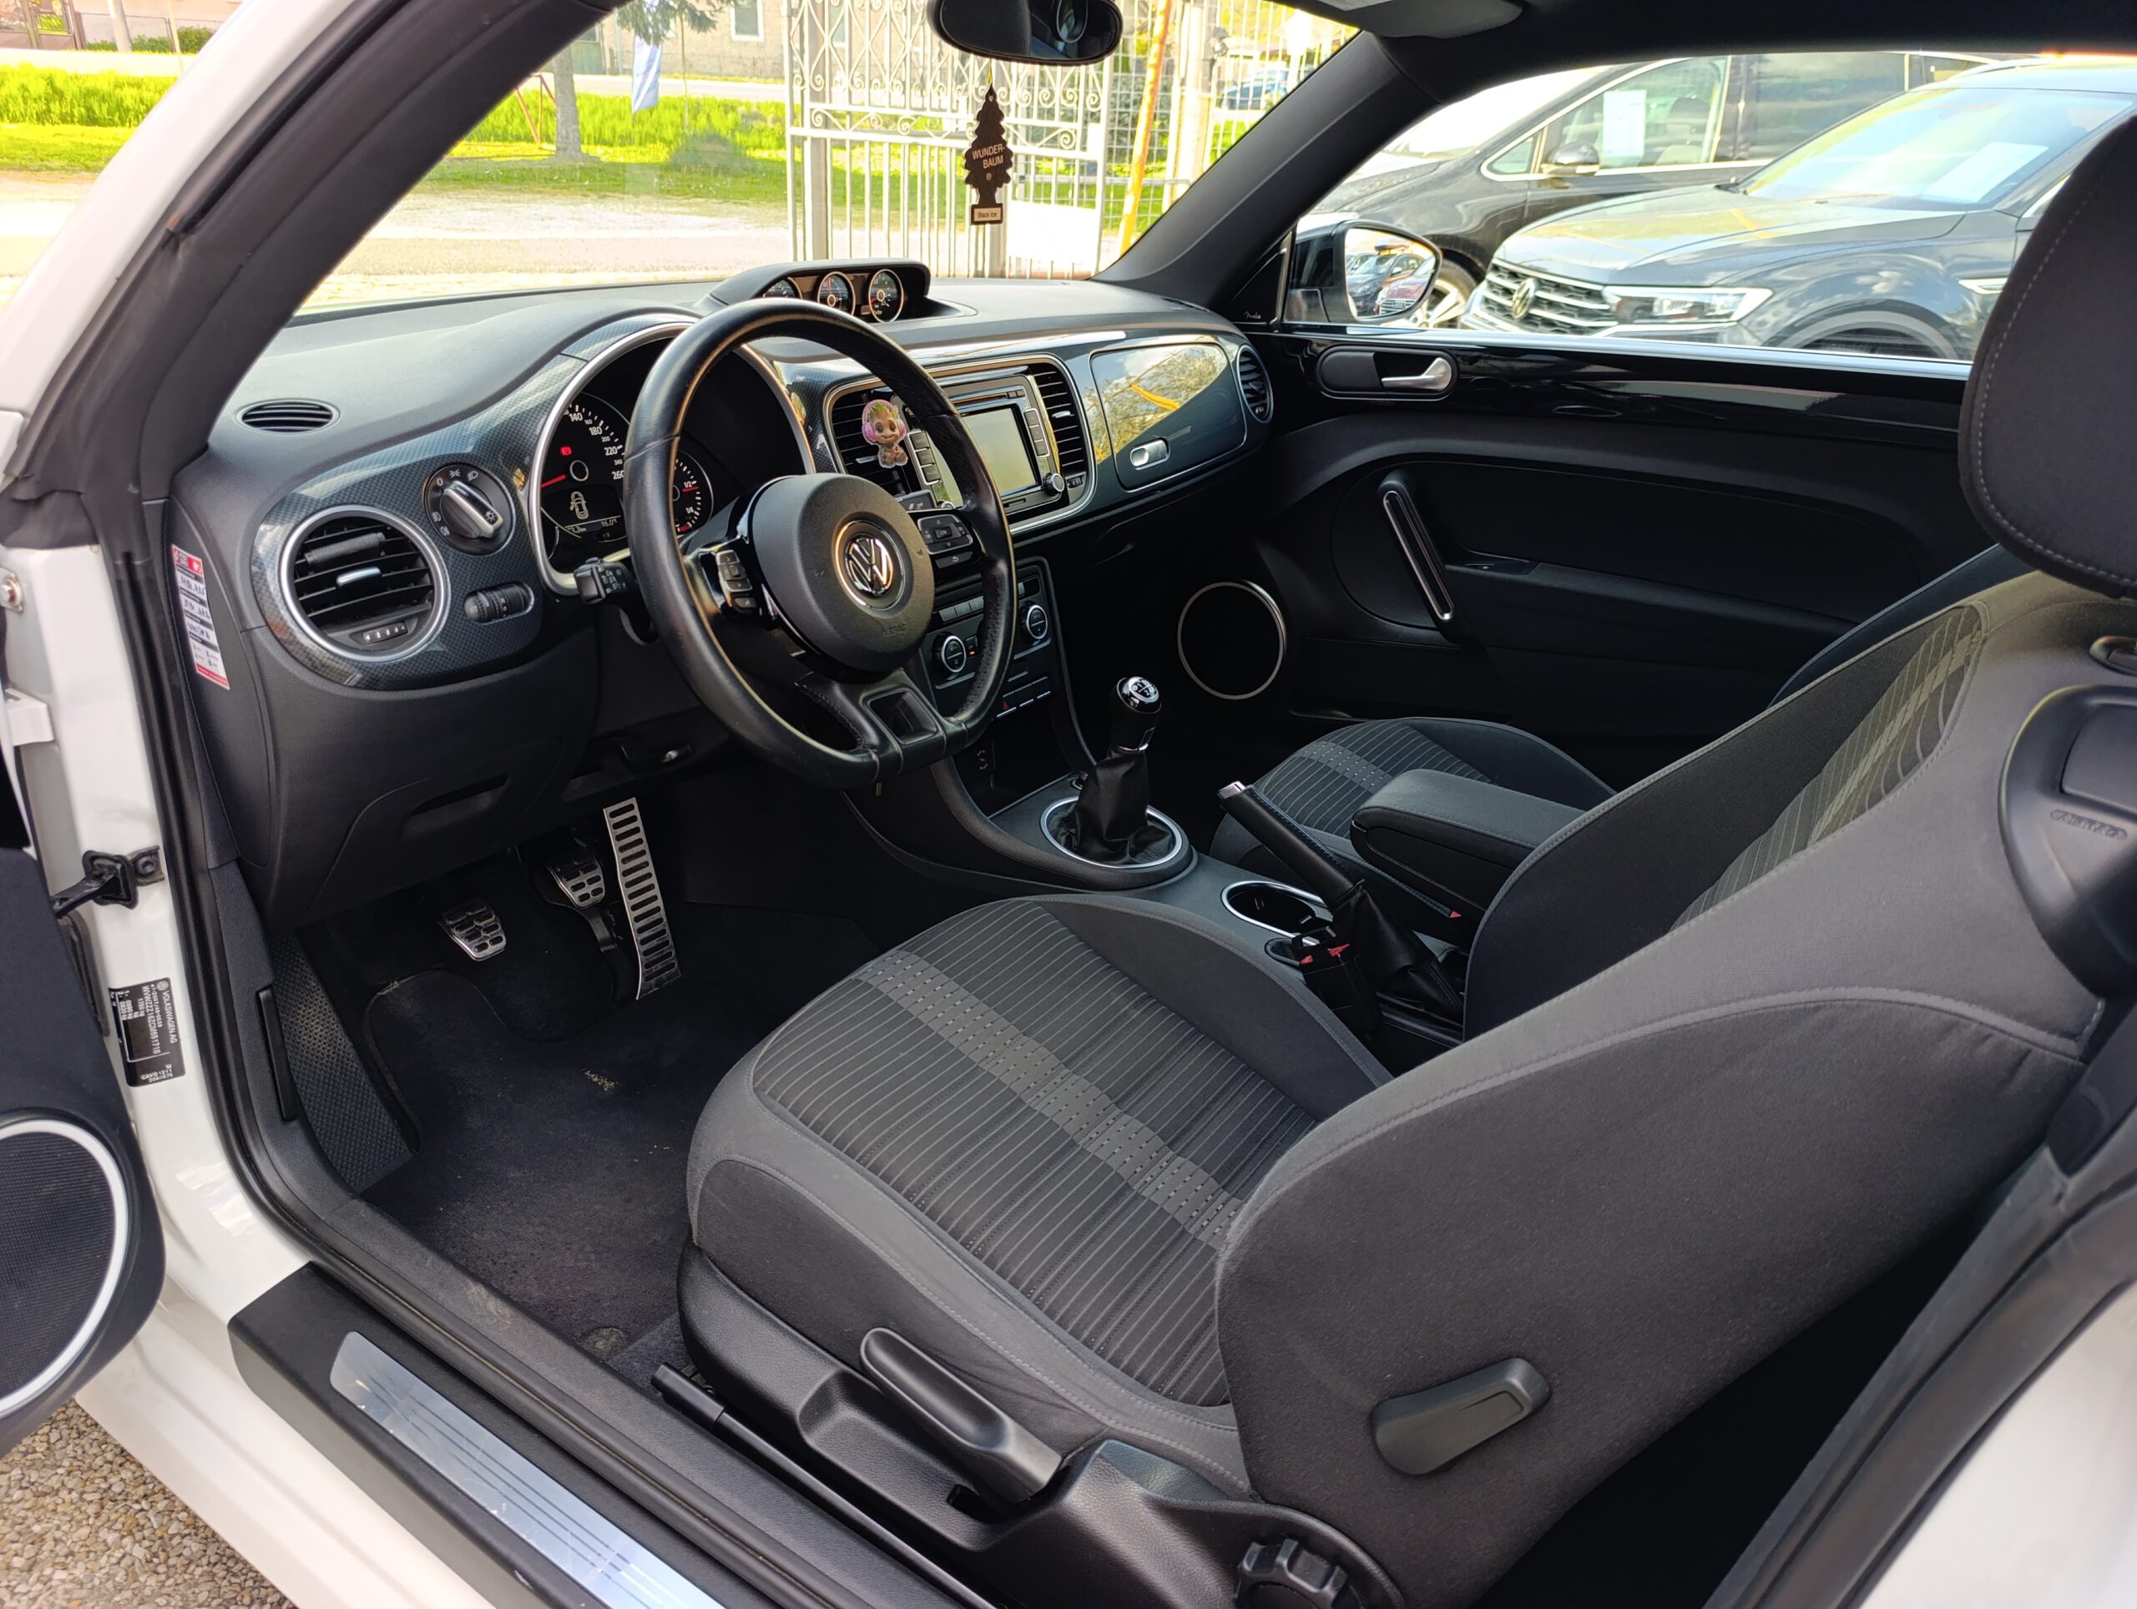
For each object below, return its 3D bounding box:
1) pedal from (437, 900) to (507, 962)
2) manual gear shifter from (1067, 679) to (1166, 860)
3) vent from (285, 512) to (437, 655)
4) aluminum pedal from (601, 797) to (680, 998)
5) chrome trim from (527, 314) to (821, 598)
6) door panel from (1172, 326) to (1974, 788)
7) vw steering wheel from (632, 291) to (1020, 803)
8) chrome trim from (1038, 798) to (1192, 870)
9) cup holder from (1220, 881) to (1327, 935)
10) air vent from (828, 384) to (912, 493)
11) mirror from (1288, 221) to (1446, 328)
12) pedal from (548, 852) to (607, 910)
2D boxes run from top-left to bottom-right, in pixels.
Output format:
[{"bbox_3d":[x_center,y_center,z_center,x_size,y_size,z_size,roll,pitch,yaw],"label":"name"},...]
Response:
[{"bbox_3d":[-0.587,0.125,1.405,0.025,0.051,0.052,-28,1,40],"label":"pedal"},{"bbox_3d":[0.050,-0.047,1.449,0.110,0.180,0.100,2,24,-1],"label":"manual gear shifter"},{"bbox_3d":[-0.470,-0.147,0.943,0.045,0.106,0.106,-6,15,42],"label":"vent"},{"bbox_3d":[-0.491,0.106,1.621,0.030,0.228,0.048,-1,13,37],"label":"aluminum pedal"},{"bbox_3d":[-0.308,-0.291,1.144,0.055,0.205,0.305,2,20,36],"label":"chrome trim"},{"bbox_3d":[0.652,-0.295,1.853,1.080,0.600,0.140,18,28,30],"label":"door panel"},{"bbox_3d":[-0.182,-0.198,1.080,0.100,0.360,0.370,-6,16,40],"label":"vw steering wheel"},{"bbox_3d":[0.046,0.032,1.488,0.150,0.020,0.150,7,30,-4],"label":"chrome trim"},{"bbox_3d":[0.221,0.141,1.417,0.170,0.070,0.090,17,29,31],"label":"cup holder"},{"bbox_3d":[-0.182,-0.333,1.308,0.035,0.097,0.087,4,22,36],"label":"air vent"},{"bbox_3d":[0.428,-0.762,2.043,0.220,0.150,0.130,-19,32,-37],"label":"mirror"},{"bbox_3d":[-0.516,0.080,1.499,0.022,0.052,0.062,-22,5,41],"label":"pedal"}]

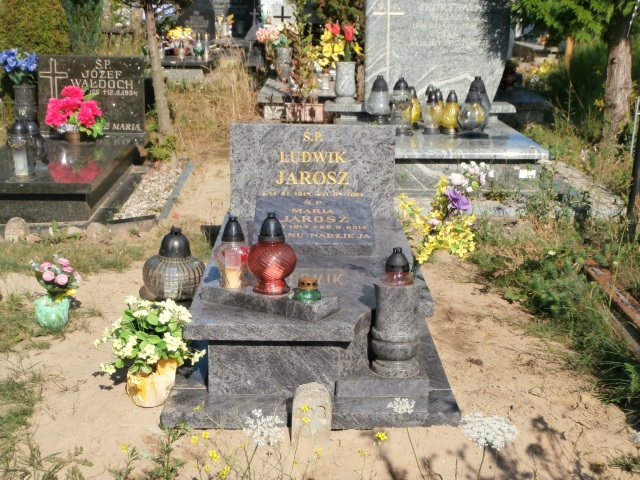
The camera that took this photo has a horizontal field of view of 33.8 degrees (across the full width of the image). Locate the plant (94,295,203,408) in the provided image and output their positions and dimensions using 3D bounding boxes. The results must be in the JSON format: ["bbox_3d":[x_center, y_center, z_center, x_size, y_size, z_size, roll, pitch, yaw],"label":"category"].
[{"bbox_3d":[-0.605,0.388,3.761,0.390,0.385,0.350,0,12,0],"label":"plant"}]

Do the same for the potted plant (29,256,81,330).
[{"bbox_3d":[-1.141,0.221,4.530,0.220,0.315,0.200,0,12,-1],"label":"potted plant"}]

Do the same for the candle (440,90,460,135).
[{"bbox_3d":[0.947,-0.926,7.650,0.132,0.320,0.132,0,12,-1],"label":"candle"}]

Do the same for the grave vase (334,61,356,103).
[{"bbox_3d":[0.206,-1.274,8.500,0.175,0.335,0.175,0,12,-1],"label":"grave vase"}]

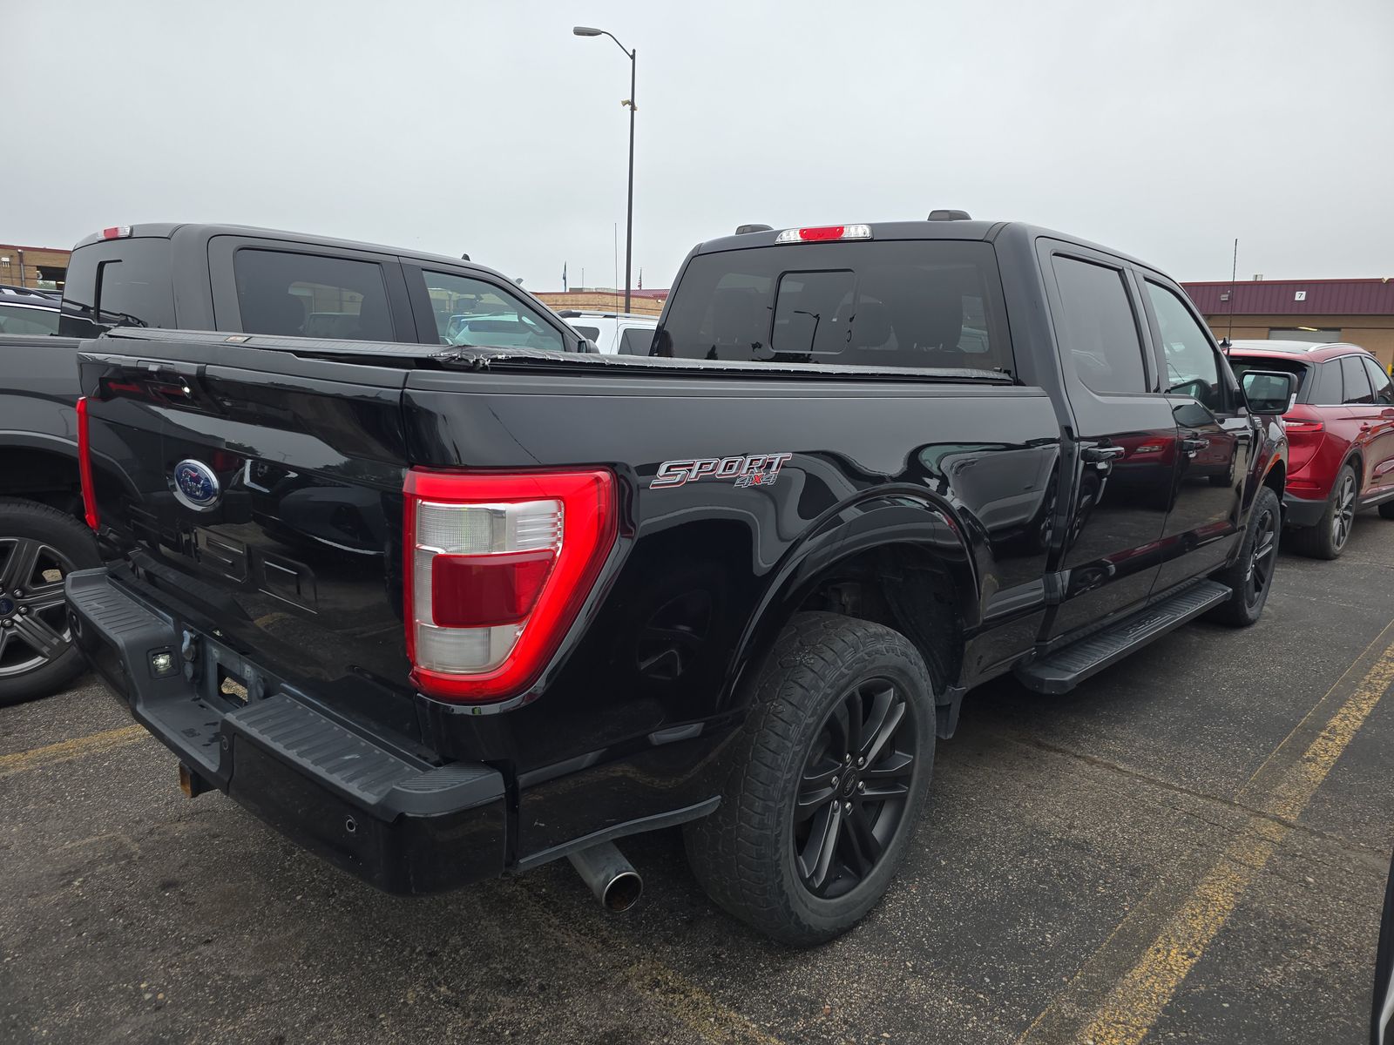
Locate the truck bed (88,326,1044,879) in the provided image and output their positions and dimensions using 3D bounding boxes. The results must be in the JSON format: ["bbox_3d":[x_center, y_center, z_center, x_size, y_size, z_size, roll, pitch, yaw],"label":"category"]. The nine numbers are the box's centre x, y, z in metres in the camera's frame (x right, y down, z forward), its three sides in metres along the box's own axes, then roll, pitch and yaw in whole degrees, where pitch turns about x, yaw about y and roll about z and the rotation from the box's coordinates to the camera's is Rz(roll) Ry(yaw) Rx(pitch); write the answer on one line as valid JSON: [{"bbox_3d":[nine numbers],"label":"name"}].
[{"bbox_3d":[-0.350,-0.059,2.728,1.990,0.880,2.160,12,14,42],"label":"truck bed"}]

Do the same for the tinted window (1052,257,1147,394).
[{"bbox_3d":[1.460,-0.695,3.311,0.040,0.490,0.700,-12,-2,44],"label":"tinted window"}]

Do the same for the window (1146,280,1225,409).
[{"bbox_3d":[2.164,-0.766,4.066,0.040,0.560,0.880,-12,-2,44],"label":"window"}]

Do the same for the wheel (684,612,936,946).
[{"bbox_3d":[0.312,0.620,2.317,0.280,0.800,0.800,12,14,42],"label":"wheel"}]

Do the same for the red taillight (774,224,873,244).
[{"bbox_3d":[0.469,-1.060,3.402,0.440,0.060,0.055,12,14,42],"label":"red taillight"}]

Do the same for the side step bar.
[{"bbox_3d":[1.814,0.424,3.803,0.200,0.095,2.050,12,14,42],"label":"side step bar"}]

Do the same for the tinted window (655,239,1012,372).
[{"bbox_3d":[0.433,-0.785,3.422,1.620,0.485,0.070,12,3,42],"label":"tinted window"}]

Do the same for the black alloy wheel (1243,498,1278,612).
[{"bbox_3d":[3.035,0.190,5.197,0.220,0.550,0.550,12,14,42],"label":"black alloy wheel"}]

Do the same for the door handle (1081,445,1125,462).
[{"bbox_3d":[1.337,-0.229,3.061,0.065,0.065,0.300,12,14,42],"label":"door handle"}]

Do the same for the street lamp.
[{"bbox_3d":[-2.461,-7.944,24.318,1.650,9.450,0.380,1,11,-6],"label":"street lamp"}]

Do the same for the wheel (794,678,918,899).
[{"bbox_3d":[0.318,0.626,2.312,0.220,0.550,0.550,12,14,42],"label":"wheel"}]

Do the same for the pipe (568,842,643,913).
[{"bbox_3d":[-0.200,0.696,1.916,0.092,0.092,0.260,-3,12,-25],"label":"pipe"}]

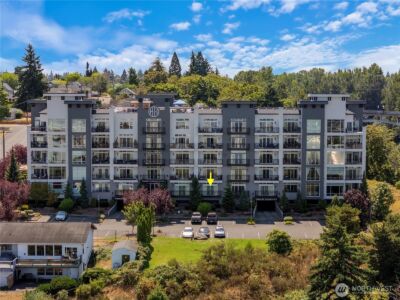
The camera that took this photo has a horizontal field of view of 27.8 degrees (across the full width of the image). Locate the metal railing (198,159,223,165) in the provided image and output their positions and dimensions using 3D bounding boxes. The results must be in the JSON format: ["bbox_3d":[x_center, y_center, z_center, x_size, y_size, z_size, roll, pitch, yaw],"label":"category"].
[{"bbox_3d":[2.048,2.438,157.739,4.700,1.070,0.120,0,5,2],"label":"metal railing"}]

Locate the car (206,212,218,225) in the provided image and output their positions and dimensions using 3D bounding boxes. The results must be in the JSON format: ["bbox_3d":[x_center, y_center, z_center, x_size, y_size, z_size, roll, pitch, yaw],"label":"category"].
[{"bbox_3d":[2.336,12.189,146.534,1.920,1.770,4.800,0,5,2],"label":"car"}]

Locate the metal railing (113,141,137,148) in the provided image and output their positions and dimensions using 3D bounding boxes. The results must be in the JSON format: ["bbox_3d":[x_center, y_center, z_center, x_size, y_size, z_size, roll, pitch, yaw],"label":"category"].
[{"bbox_3d":[-14.448,-0.879,157.929,4.850,1.070,0.120,0,5,2],"label":"metal railing"}]

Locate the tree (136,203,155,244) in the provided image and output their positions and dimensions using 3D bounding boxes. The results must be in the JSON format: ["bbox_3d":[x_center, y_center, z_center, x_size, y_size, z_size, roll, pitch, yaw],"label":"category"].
[{"bbox_3d":[-8.874,11.907,132.723,2.600,6.600,2.600,0,5,0],"label":"tree"}]

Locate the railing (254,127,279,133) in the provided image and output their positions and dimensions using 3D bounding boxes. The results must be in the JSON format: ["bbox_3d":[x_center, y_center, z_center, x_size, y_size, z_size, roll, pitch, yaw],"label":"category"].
[{"bbox_3d":[13.213,-3.976,160.000,4.750,1.100,0.150,0,5,0],"label":"railing"}]

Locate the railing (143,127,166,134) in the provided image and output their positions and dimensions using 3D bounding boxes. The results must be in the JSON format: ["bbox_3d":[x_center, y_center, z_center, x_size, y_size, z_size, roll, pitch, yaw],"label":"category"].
[{"bbox_3d":[-8.904,-3.833,159.000,4.450,1.150,0.600,0,5,0],"label":"railing"}]

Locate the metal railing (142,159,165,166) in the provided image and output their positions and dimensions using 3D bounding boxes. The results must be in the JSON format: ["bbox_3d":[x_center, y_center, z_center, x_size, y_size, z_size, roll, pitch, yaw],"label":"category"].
[{"bbox_3d":[-9.132,2.570,161.811,4.380,1.260,0.800,0,5,0],"label":"metal railing"}]

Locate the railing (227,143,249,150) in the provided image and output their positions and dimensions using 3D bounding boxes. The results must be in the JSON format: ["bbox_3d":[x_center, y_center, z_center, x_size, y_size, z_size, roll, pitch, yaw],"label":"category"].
[{"bbox_3d":[7.463,-0.586,158.037,4.300,1.200,0.800,0,6,0],"label":"railing"}]

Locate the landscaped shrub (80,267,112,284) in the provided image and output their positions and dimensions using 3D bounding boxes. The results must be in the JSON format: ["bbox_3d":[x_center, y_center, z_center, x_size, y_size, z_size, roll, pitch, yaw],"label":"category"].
[{"bbox_3d":[-14.299,17.304,112.398,4.100,1.900,2.700,0,6,0],"label":"landscaped shrub"}]

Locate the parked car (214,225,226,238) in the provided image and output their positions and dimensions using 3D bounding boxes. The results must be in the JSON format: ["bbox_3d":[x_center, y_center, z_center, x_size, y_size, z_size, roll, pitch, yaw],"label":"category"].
[{"bbox_3d":[3.385,13.375,134.395,1.820,1.600,4.600,0,5,2],"label":"parked car"}]

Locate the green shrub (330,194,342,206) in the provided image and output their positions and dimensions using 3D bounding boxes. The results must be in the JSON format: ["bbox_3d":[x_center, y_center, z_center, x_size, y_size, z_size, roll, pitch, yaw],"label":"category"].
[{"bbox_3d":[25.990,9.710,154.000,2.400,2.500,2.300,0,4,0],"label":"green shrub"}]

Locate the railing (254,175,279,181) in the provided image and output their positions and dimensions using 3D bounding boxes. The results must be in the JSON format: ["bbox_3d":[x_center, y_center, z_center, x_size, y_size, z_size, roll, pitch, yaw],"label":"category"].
[{"bbox_3d":[13.215,5.523,159.550,4.700,1.150,0.150,0,6,0],"label":"railing"}]

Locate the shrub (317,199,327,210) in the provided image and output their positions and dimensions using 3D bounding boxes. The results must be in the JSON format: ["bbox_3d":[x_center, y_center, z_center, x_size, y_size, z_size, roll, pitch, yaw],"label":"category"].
[{"bbox_3d":[23.432,10.511,156.000,1.900,2.200,1.900,0,5,0],"label":"shrub"}]

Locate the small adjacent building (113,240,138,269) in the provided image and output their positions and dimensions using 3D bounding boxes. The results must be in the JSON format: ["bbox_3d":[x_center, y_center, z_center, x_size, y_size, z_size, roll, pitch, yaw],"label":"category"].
[{"bbox_3d":[-11.156,15.681,120.000,3.500,3.100,4.200,0,5,0],"label":"small adjacent building"}]

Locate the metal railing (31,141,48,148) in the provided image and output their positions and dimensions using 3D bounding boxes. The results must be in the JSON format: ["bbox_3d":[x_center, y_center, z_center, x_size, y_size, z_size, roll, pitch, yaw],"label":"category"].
[{"bbox_3d":[-31.548,-1.022,159.000,3.400,1.150,0.150,0,5,0],"label":"metal railing"}]

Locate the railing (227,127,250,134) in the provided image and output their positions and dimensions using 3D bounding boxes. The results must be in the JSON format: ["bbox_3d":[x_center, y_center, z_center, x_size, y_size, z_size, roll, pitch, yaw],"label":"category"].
[{"bbox_3d":[7.775,-3.748,161.269,4.590,1.240,0.800,0,5,0],"label":"railing"}]

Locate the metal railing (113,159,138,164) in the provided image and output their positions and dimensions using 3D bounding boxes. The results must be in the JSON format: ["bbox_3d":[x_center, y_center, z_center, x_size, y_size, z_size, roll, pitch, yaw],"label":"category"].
[{"bbox_3d":[-14.468,2.293,159.228,4.700,1.150,0.150,0,6,0],"label":"metal railing"}]

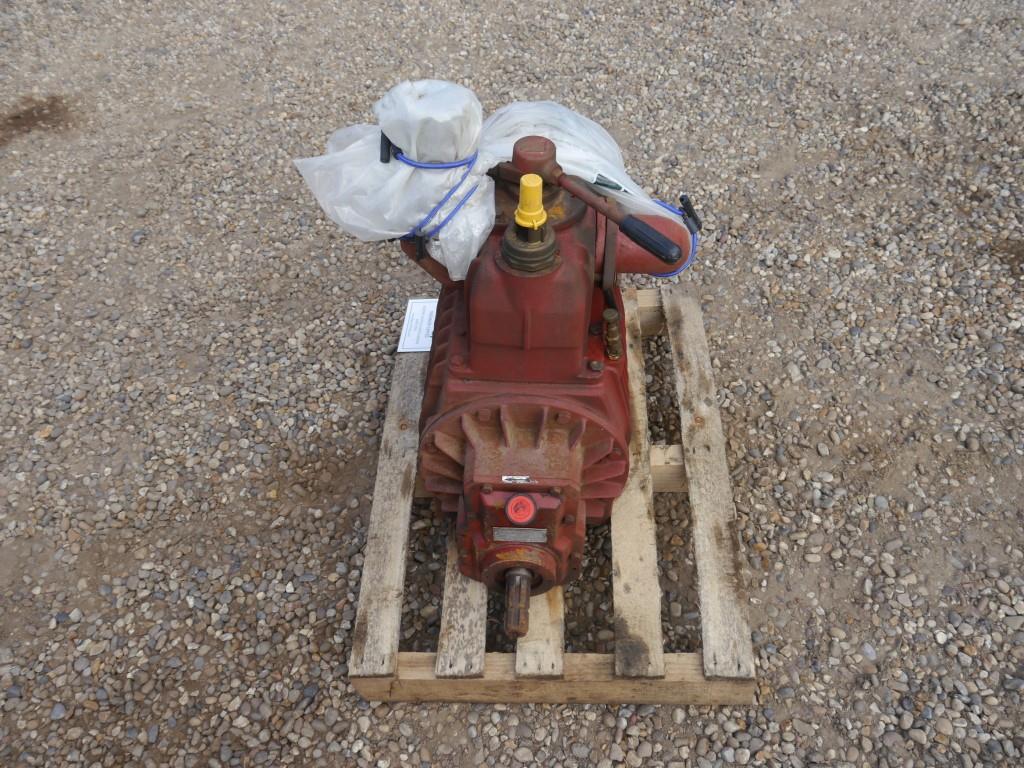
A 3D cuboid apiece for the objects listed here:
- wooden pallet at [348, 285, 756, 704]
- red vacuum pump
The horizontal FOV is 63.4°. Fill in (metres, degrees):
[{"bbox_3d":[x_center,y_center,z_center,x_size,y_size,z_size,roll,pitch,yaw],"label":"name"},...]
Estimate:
[{"bbox_3d":[0.073,0.151,1.541,0.625,0.116,0.829,1,52,0],"label":"wooden pallet"},{"bbox_3d":[0.046,-0.033,1.234,0.481,0.594,0.688,2,52,1],"label":"red vacuum pump"}]

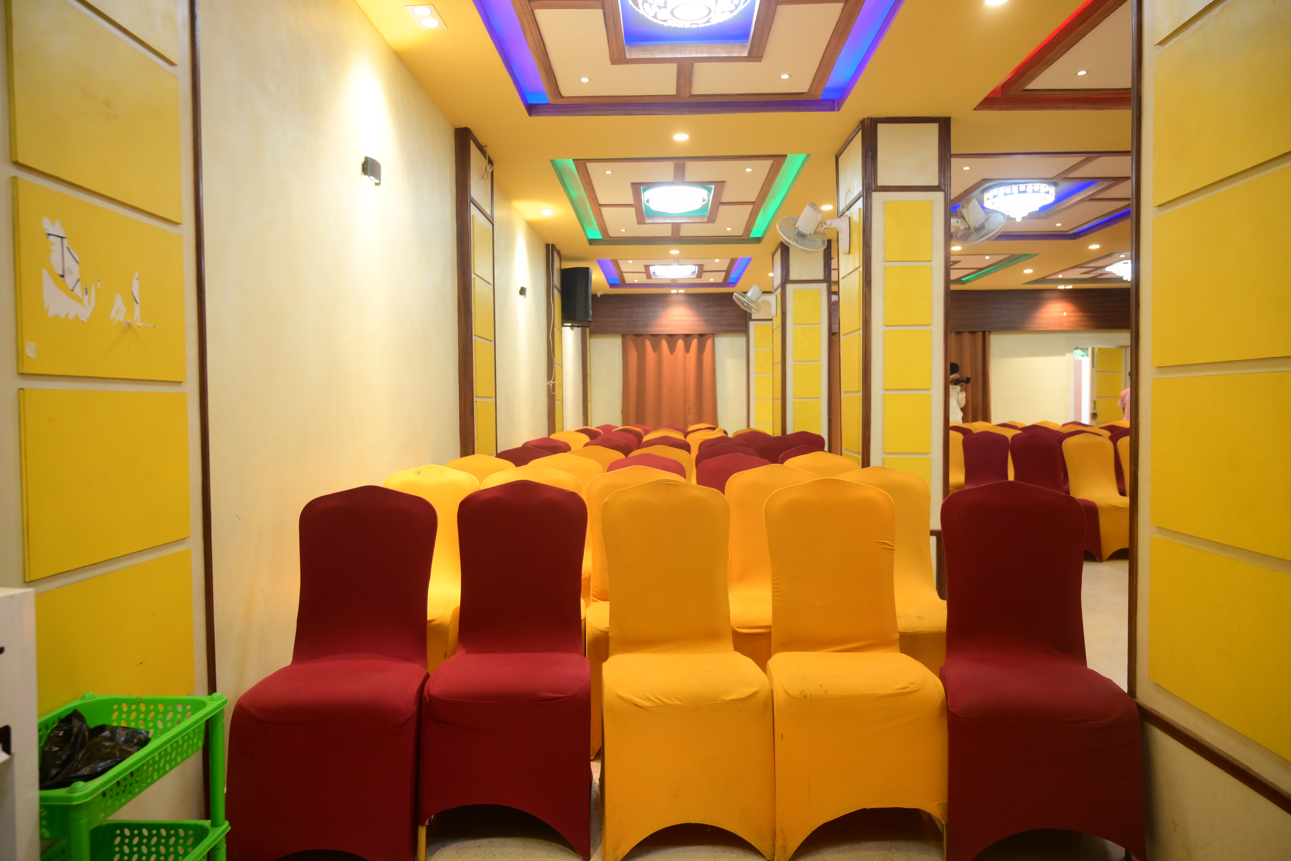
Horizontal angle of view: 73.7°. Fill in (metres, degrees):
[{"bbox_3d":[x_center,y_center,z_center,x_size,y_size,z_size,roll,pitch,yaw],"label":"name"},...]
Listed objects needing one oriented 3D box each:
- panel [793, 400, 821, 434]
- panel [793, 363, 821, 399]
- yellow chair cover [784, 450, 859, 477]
[{"bbox_3d":[1.589,-0.128,8.427,0.267,0.336,0.020,0,2,1],"label":"panel"},{"bbox_3d":[1.586,-0.493,8.416,0.267,0.336,0.020,0,2,1],"label":"panel"},{"bbox_3d":[0.877,0.577,4.033,0.450,0.930,0.580,0,2,1],"label":"yellow chair cover"}]

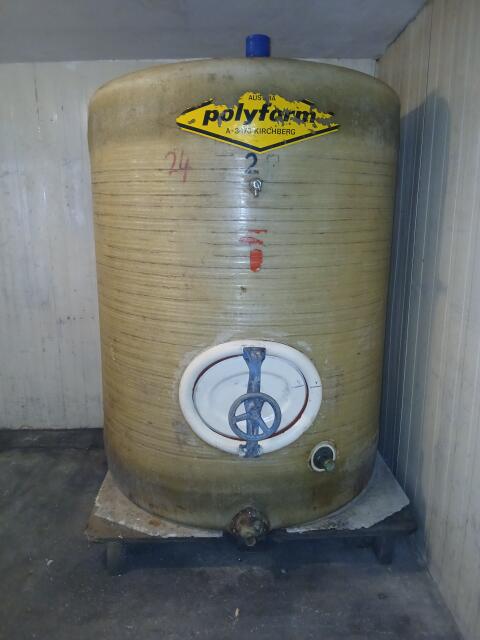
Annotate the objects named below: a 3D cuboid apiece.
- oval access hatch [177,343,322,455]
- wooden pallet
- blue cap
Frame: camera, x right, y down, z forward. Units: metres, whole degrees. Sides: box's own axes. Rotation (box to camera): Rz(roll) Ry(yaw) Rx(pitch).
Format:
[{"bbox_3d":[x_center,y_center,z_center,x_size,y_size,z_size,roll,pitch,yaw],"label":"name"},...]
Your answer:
[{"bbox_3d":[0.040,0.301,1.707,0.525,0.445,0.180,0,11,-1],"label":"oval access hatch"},{"bbox_3d":[0.033,0.806,2.609,1.355,0.196,1.310,0,11,-3],"label":"wooden pallet"},{"bbox_3d":[0.079,-1.153,2.064,0.105,0.102,0.105,1,11,0],"label":"blue cap"}]

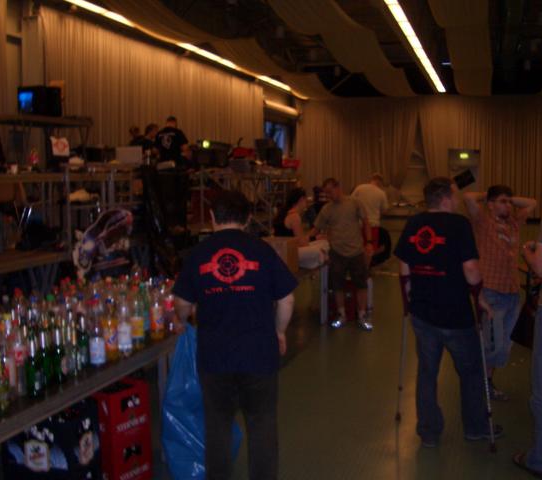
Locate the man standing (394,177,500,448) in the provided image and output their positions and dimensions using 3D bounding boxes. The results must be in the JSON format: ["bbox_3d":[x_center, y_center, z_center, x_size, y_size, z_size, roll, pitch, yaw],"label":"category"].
[{"bbox_3d":[1.147,0.447,4.168,0.420,1.720,0.560,-5,7,-44],"label":"man standing"}]

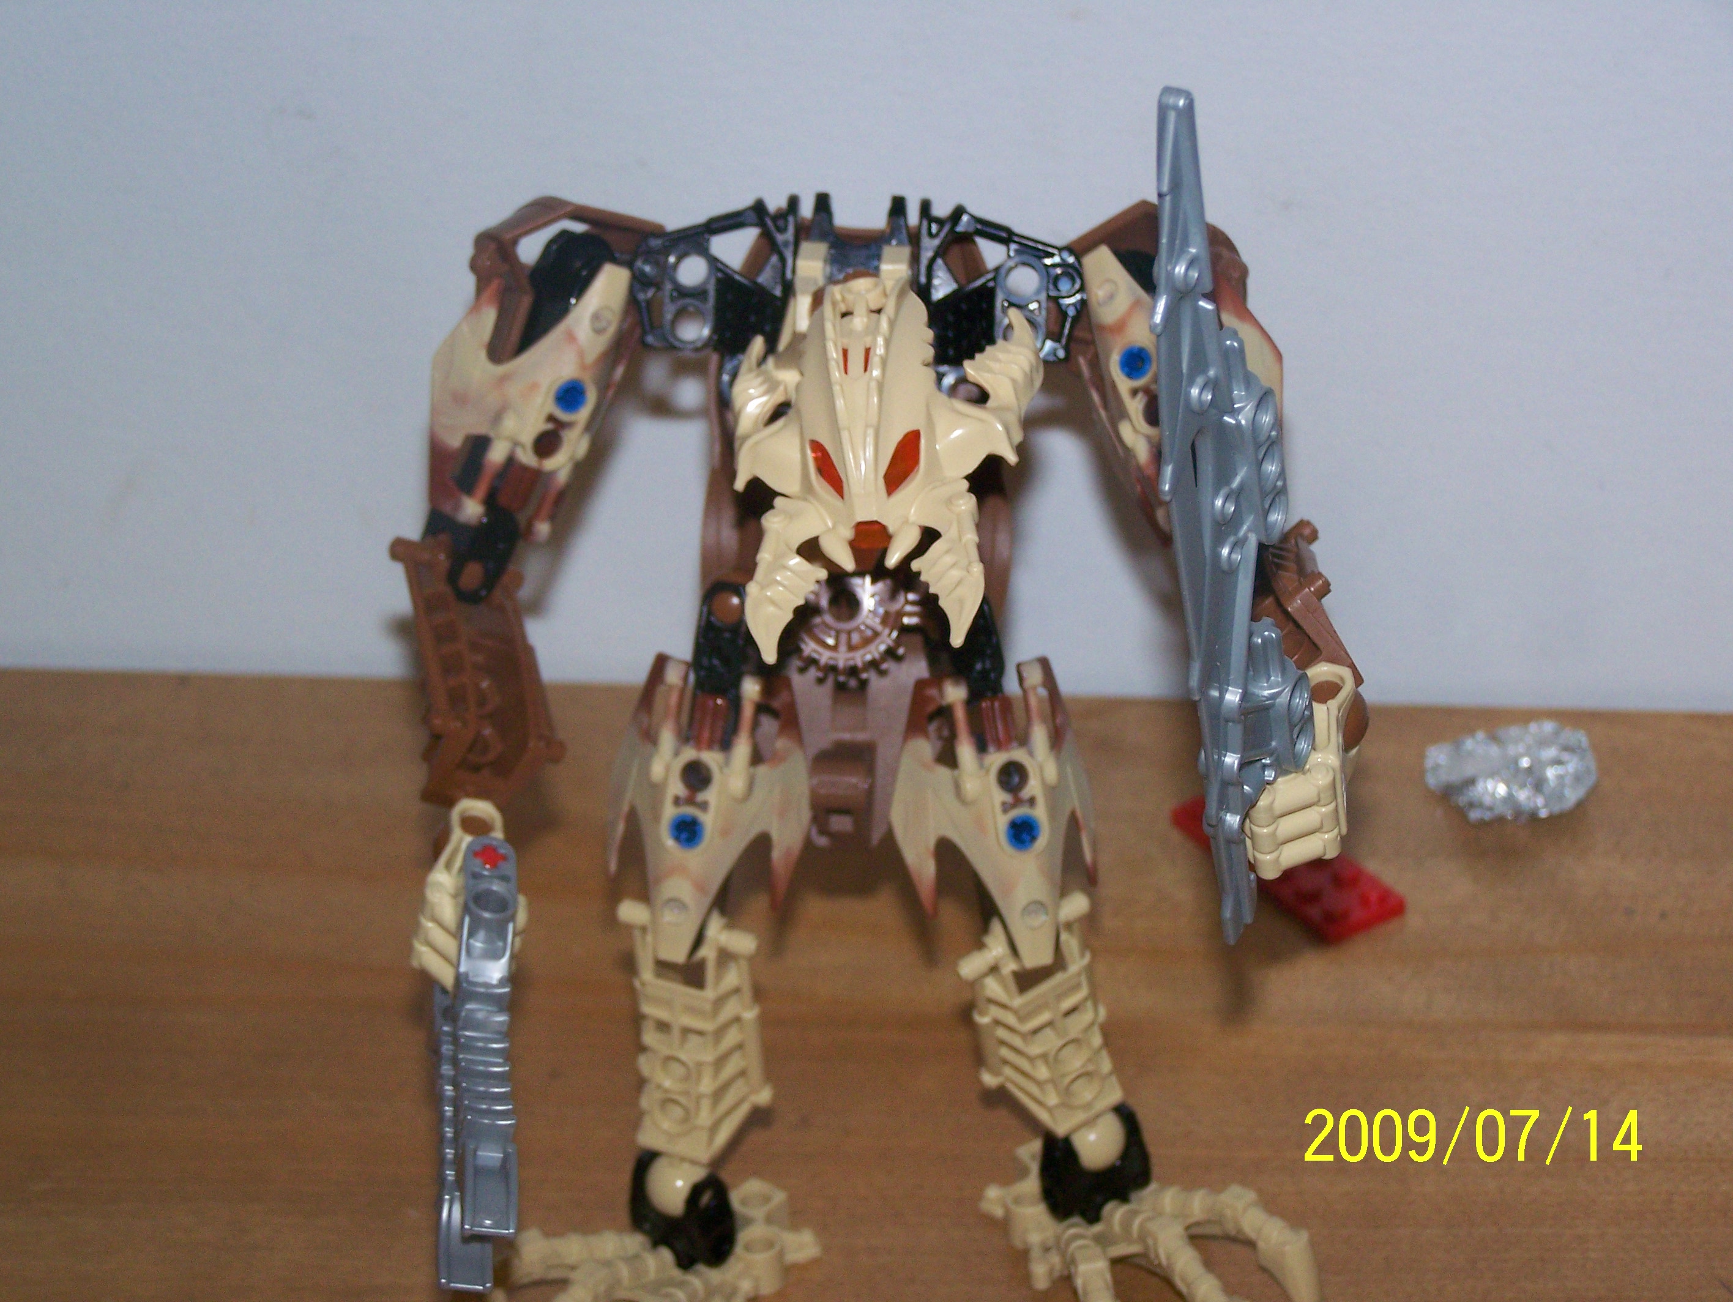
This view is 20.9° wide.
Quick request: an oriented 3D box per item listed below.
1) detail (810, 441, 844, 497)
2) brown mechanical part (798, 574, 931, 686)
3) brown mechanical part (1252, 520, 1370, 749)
[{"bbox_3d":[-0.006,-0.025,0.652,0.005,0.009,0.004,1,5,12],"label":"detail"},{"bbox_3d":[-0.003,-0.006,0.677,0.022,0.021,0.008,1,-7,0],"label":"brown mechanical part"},{"bbox_3d":[0.062,-0.003,0.682,0.015,0.019,0.043,-1,45,-21],"label":"brown mechanical part"}]

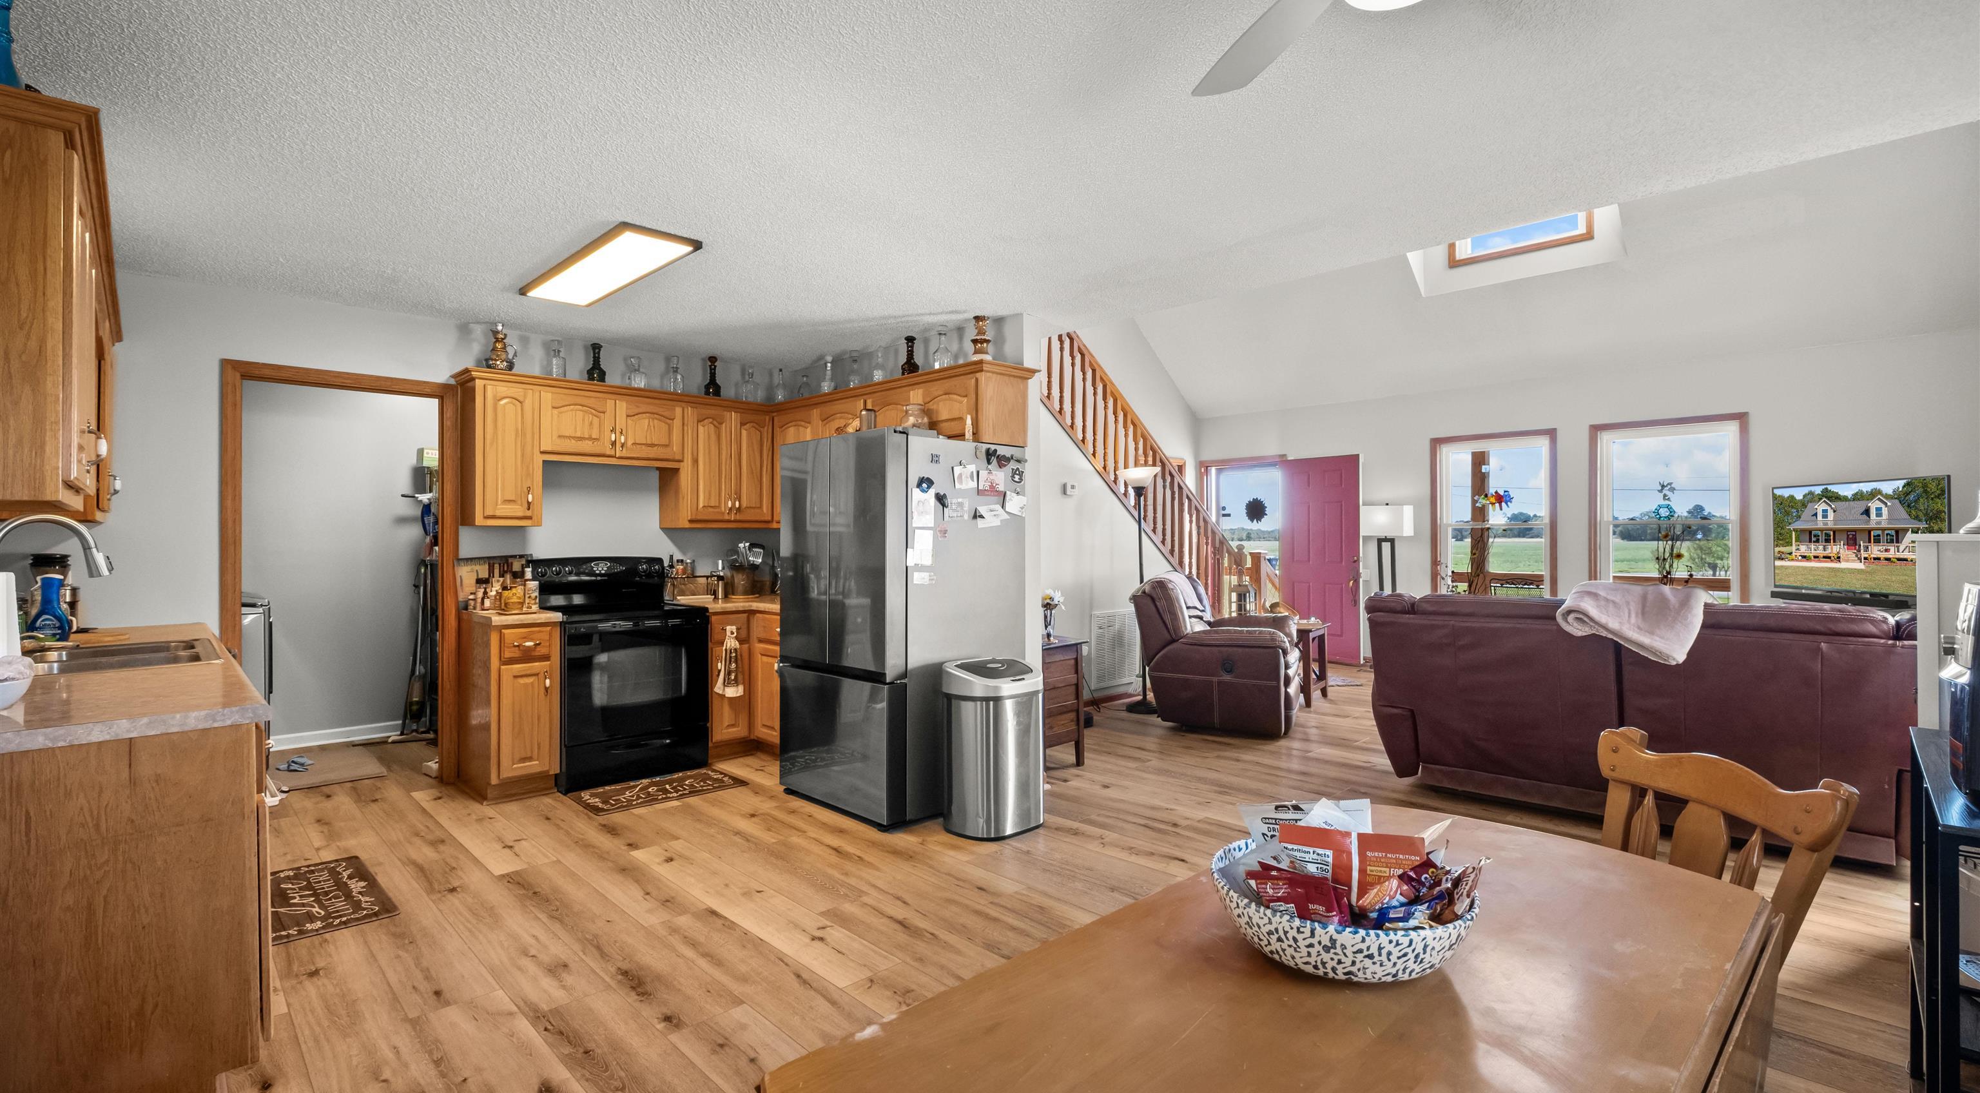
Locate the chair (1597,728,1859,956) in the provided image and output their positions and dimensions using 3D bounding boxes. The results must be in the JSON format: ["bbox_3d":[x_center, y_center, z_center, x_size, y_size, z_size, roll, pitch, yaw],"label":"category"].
[{"bbox_3d":[1.175,0.828,1.558,0.510,0.860,0.460,0,0,-10],"label":"chair"}]

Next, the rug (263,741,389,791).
[{"bbox_3d":[-3.799,1.252,4.654,0.900,0.012,0.540,0,0,44],"label":"rug"}]

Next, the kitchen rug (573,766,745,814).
[{"bbox_3d":[-1.706,1.252,4.255,0.457,0.012,0.760,0,0,44],"label":"kitchen rug"}]

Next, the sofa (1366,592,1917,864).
[{"bbox_3d":[3.138,0.741,4.025,2.170,0.990,0.980,0,0,44],"label":"sofa"}]

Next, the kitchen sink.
[{"bbox_3d":[-2.812,0.440,2.587,0.840,0.200,0.560,0,0,44],"label":"kitchen sink"}]

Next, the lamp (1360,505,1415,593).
[{"bbox_3d":[3.920,0.400,8.130,0.400,1.650,0.350,0,0,44],"label":"lamp"}]

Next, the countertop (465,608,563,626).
[{"bbox_3d":[-2.482,0.366,4.277,0.635,0.038,0.335,0,0,44],"label":"countertop"}]

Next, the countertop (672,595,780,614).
[{"bbox_3d":[-1.294,0.363,5.042,1.270,0.038,0.970,0,0,44],"label":"countertop"}]

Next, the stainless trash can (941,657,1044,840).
[{"bbox_3d":[0.019,0.898,3.750,0.330,0.720,0.400,0,0,44],"label":"stainless trash can"}]

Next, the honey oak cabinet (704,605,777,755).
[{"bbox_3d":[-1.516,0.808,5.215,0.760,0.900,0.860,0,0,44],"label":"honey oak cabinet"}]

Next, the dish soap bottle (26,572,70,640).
[{"bbox_3d":[-3.389,0.226,2.970,0.065,0.250,0.105,0,0,44],"label":"dish soap bottle"}]

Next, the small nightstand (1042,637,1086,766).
[{"bbox_3d":[0.266,0.892,4.707,0.450,0.700,0.430,0,0,44],"label":"small nightstand"}]

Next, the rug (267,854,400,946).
[{"bbox_3d":[-2.454,1.253,2.927,0.762,0.010,0.457,0,0,44],"label":"rug"}]

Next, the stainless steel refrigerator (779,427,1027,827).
[{"bbox_3d":[-0.448,0.371,4.241,0.860,1.775,0.890,0,0,44],"label":"stainless steel refrigerator"}]

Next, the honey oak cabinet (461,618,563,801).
[{"bbox_3d":[-2.502,0.808,4.299,0.620,0.900,0.320,0,0,44],"label":"honey oak cabinet"}]

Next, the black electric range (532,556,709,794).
[{"bbox_3d":[-2.103,0.668,4.665,0.690,1.180,0.760,0,0,44],"label":"black electric range"}]

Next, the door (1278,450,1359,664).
[{"bbox_3d":[3.400,0.140,8.510,0.050,2.090,0.850,0,0,-44],"label":"door"}]

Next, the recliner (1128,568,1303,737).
[{"bbox_3d":[1.690,0.710,5.953,1.080,1.040,0.970,0,0,29],"label":"recliner"}]

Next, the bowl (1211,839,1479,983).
[{"bbox_3d":[0.441,0.463,1.042,0.308,0.090,0.308,0,0,0],"label":"bowl"}]

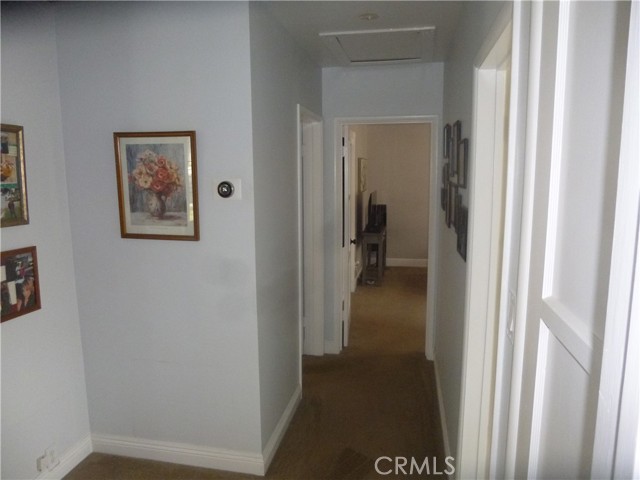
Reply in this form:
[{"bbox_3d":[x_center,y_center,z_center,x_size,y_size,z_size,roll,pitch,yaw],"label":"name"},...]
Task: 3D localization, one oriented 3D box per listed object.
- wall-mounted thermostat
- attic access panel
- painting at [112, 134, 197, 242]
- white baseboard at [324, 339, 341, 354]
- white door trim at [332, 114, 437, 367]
[{"bbox_3d":[-0.461,-0.247,2.277,0.084,0.084,0.032,1,9,11],"label":"wall-mounted thermostat"},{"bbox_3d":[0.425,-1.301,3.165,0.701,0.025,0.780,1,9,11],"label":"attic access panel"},{"bbox_3d":[-0.827,-0.275,2.351,0.439,0.545,0.027,1,9,11],"label":"painting"},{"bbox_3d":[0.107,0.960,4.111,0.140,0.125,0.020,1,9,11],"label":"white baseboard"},{"bbox_3d":[0.556,0.011,3.936,0.841,2.045,0.135,1,9,11],"label":"white door trim"}]

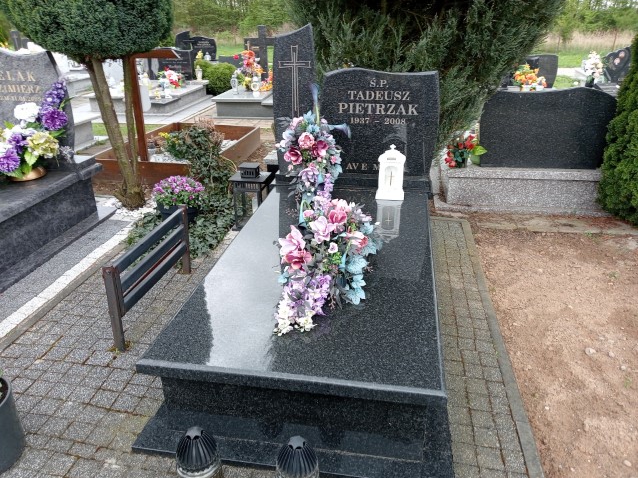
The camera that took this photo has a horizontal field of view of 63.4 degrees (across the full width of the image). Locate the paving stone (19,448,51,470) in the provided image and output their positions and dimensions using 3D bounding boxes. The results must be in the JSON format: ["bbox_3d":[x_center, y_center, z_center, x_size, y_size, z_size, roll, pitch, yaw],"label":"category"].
[{"bbox_3d":[-0.992,0.799,1.813,0.092,0.060,0.090,5,23,10],"label":"paving stone"}]

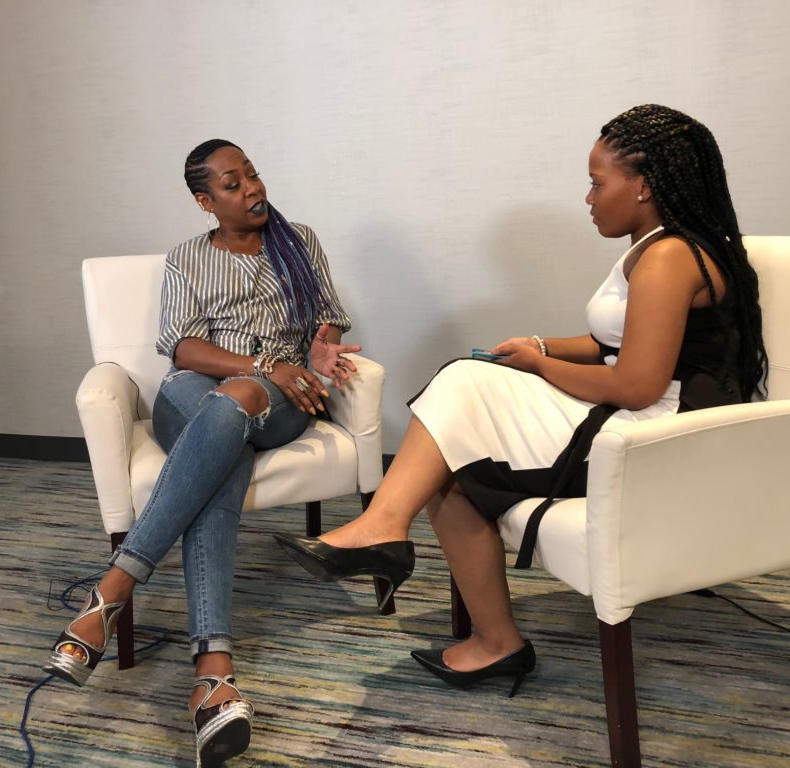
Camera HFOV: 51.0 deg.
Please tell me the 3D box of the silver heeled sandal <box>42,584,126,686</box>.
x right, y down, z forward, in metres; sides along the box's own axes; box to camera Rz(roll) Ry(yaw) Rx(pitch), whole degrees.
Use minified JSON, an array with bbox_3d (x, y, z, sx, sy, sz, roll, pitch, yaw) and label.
[{"bbox_3d":[-0.577,0.497,1.630,0.090,0.200,0.245,26,-29,1],"label":"silver heeled sandal"}]

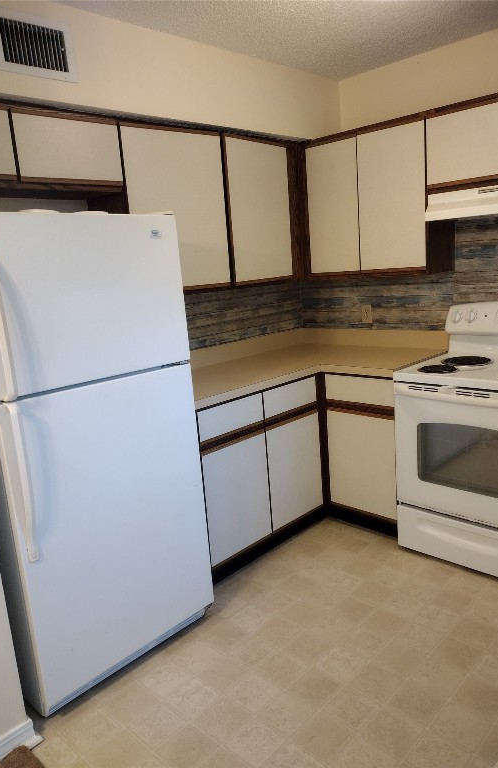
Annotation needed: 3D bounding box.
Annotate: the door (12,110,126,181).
[{"bbox_3d":[-0.705,-0.919,2.358,0.035,0.222,0.451,7,16,44],"label":"door"}]

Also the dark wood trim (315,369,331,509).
[{"bbox_3d":[0.411,0.305,3.286,0.045,0.749,0.061,7,16,44],"label":"dark wood trim"}]

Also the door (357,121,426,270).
[{"bbox_3d":[0.733,-0.934,3.050,0.379,0.687,0.035,7,16,44],"label":"door"}]

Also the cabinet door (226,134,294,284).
[{"bbox_3d":[0.056,-0.903,3.152,0.035,0.687,0.451,7,16,44],"label":"cabinet door"}]

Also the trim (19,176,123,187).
[{"bbox_3d":[-0.689,-0.795,2.362,0.020,0.021,0.448,7,16,44],"label":"trim"}]

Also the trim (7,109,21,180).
[{"bbox_3d":[-0.857,-0.864,2.177,0.020,0.248,0.016,7,16,44],"label":"trim"}]

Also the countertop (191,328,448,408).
[{"bbox_3d":[0.213,-0.110,3.136,1.065,0.150,1.550,7,16,44],"label":"countertop"}]

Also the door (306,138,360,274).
[{"bbox_3d":[0.472,-0.966,3.301,0.337,0.687,0.035,7,16,44],"label":"door"}]

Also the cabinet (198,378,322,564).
[{"bbox_3d":[-0.122,0.372,3.183,0.600,0.743,0.850,7,16,44],"label":"cabinet"}]

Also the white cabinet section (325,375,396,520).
[{"bbox_3d":[0.752,0.272,3.268,0.411,0.722,0.500,7,16,44],"label":"white cabinet section"}]

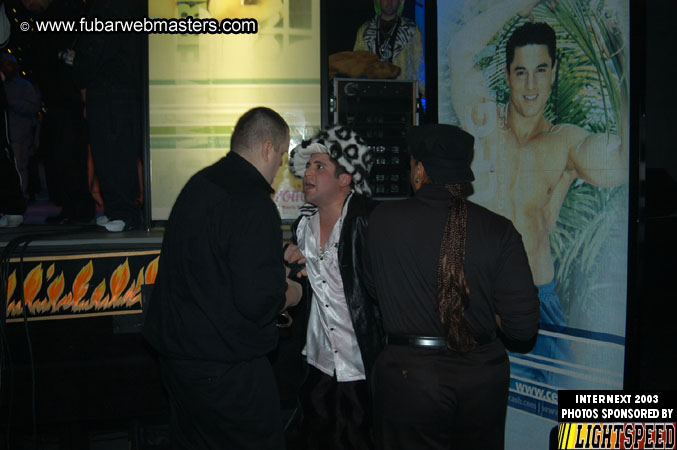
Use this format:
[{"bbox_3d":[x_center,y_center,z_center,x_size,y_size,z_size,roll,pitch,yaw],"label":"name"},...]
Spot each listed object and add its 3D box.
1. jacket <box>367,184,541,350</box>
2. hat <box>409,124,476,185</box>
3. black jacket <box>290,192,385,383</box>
[{"bbox_3d":[0.398,0.141,2.360,0.580,0.560,0.380,-1,2,-9],"label":"jacket"},{"bbox_3d":[0.347,-0.243,2.300,0.220,0.160,0.260,-2,12,-30],"label":"hat"},{"bbox_3d":[0.000,0.227,2.500,0.500,0.720,0.320,-3,3,38],"label":"black jacket"}]

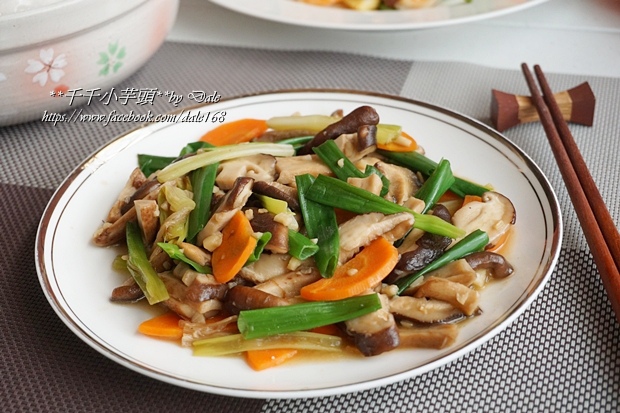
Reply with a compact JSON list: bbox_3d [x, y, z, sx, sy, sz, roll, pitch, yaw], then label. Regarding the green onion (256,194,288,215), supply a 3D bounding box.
[{"bbox_3d":[-0.018,-0.001,0.528,0.017,0.006,0.008,23,41,18],"label":"green onion"}]

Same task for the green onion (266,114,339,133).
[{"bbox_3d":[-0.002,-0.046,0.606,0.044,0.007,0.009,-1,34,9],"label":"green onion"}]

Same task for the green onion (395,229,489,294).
[{"bbox_3d":[0.058,0.024,0.487,0.045,0.008,0.009,-30,41,-14],"label":"green onion"}]

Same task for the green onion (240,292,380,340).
[{"bbox_3d":[0.000,0.045,0.453,0.060,0.009,0.011,-8,34,-1],"label":"green onion"}]

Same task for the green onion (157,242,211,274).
[{"bbox_3d":[-0.056,0.022,0.482,0.029,0.006,0.007,25,40,12],"label":"green onion"}]

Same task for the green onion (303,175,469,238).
[{"bbox_3d":[0.034,0.001,0.508,0.075,0.008,0.013,15,38,14],"label":"green onion"}]

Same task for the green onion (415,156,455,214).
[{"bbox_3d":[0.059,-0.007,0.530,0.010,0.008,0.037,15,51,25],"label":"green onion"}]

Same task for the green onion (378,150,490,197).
[{"bbox_3d":[0.061,-0.017,0.543,0.058,0.007,0.009,19,38,13],"label":"green onion"}]

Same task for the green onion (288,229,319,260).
[{"bbox_3d":[-0.005,0.015,0.479,0.016,0.008,0.010,34,40,-1],"label":"green onion"}]

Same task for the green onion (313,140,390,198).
[{"bbox_3d":[0.020,-0.020,0.542,0.043,0.009,0.013,30,46,28],"label":"green onion"}]

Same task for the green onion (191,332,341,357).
[{"bbox_3d":[-0.018,0.059,0.468,0.064,0.006,0.009,-3,34,1],"label":"green onion"}]

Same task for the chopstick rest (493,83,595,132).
[{"bbox_3d":[0.130,-0.055,0.613,0.053,0.017,0.019,-4,34,-1],"label":"chopstick rest"}]

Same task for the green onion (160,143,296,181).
[{"bbox_3d":[-0.041,-0.022,0.546,0.069,0.007,0.009,-10,34,-8],"label":"green onion"}]

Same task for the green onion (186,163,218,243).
[{"bbox_3d":[-0.049,-0.004,0.519,0.011,0.006,0.049,3,54,10],"label":"green onion"}]

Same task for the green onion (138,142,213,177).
[{"bbox_3d":[-0.068,-0.024,0.560,0.037,0.010,0.015,-8,34,4],"label":"green onion"}]

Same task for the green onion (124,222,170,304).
[{"bbox_3d":[-0.075,0.026,0.507,0.010,0.007,0.046,-15,54,-16],"label":"green onion"}]

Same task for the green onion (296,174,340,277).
[{"bbox_3d":[0.004,0.008,0.488,0.013,0.006,0.057,-8,50,-7],"label":"green onion"}]

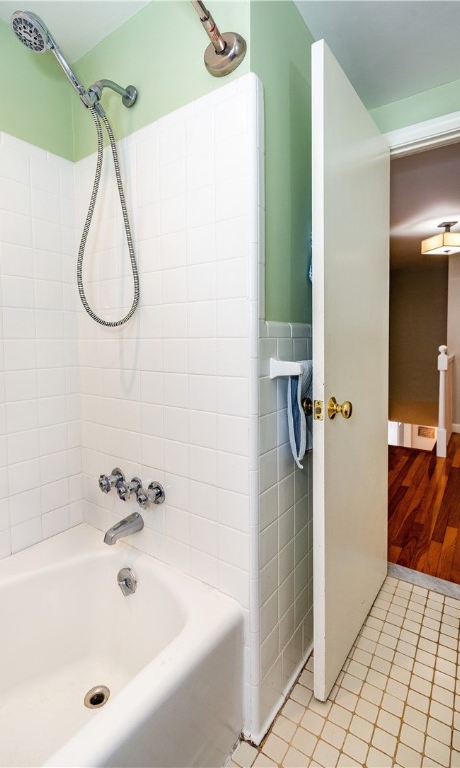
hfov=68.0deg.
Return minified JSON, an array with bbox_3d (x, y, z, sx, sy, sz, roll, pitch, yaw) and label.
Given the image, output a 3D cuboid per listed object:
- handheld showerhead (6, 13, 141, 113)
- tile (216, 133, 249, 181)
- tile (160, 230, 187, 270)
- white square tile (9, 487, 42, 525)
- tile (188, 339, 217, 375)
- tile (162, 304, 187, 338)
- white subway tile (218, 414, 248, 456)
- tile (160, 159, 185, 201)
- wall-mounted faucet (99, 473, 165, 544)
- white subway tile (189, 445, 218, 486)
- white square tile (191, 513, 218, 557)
[{"bbox_3d":[-0.450,-0.967,1.035,0.087,0.232,0.290,-16,-53,45],"label":"handheld showerhead"},{"bbox_3d":[0.005,-0.622,0.940,0.107,0.107,0.009,3,5,34],"label":"tile"},{"bbox_3d":[-0.175,-0.418,1.077,0.107,0.107,0.009,3,5,34],"label":"tile"},{"bbox_3d":[-0.755,0.445,1.257,0.010,0.108,0.108,4,6,35],"label":"white square tile"},{"bbox_3d":[-0.080,-0.083,1.029,0.108,0.108,0.009,4,6,34],"label":"tile"},{"bbox_3d":[-0.171,-0.201,1.087,0.108,0.108,0.009,4,6,34],"label":"tile"},{"bbox_3d":[0.009,0.147,0.982,0.108,0.108,0.010,4,6,35],"label":"white subway tile"},{"bbox_3d":[-0.170,-0.629,1.049,0.108,0.108,0.010,4,6,35],"label":"tile"},{"bbox_3d":[-0.375,0.437,1.189,0.285,0.200,0.120,3,5,34],"label":"wall-mounted faucet"},{"bbox_3d":[-0.078,0.245,1.043,0.108,0.108,0.009,4,6,34],"label":"white subway tile"},{"bbox_3d":[-0.083,0.468,1.070,0.108,0.108,0.010,4,6,35],"label":"white square tile"}]

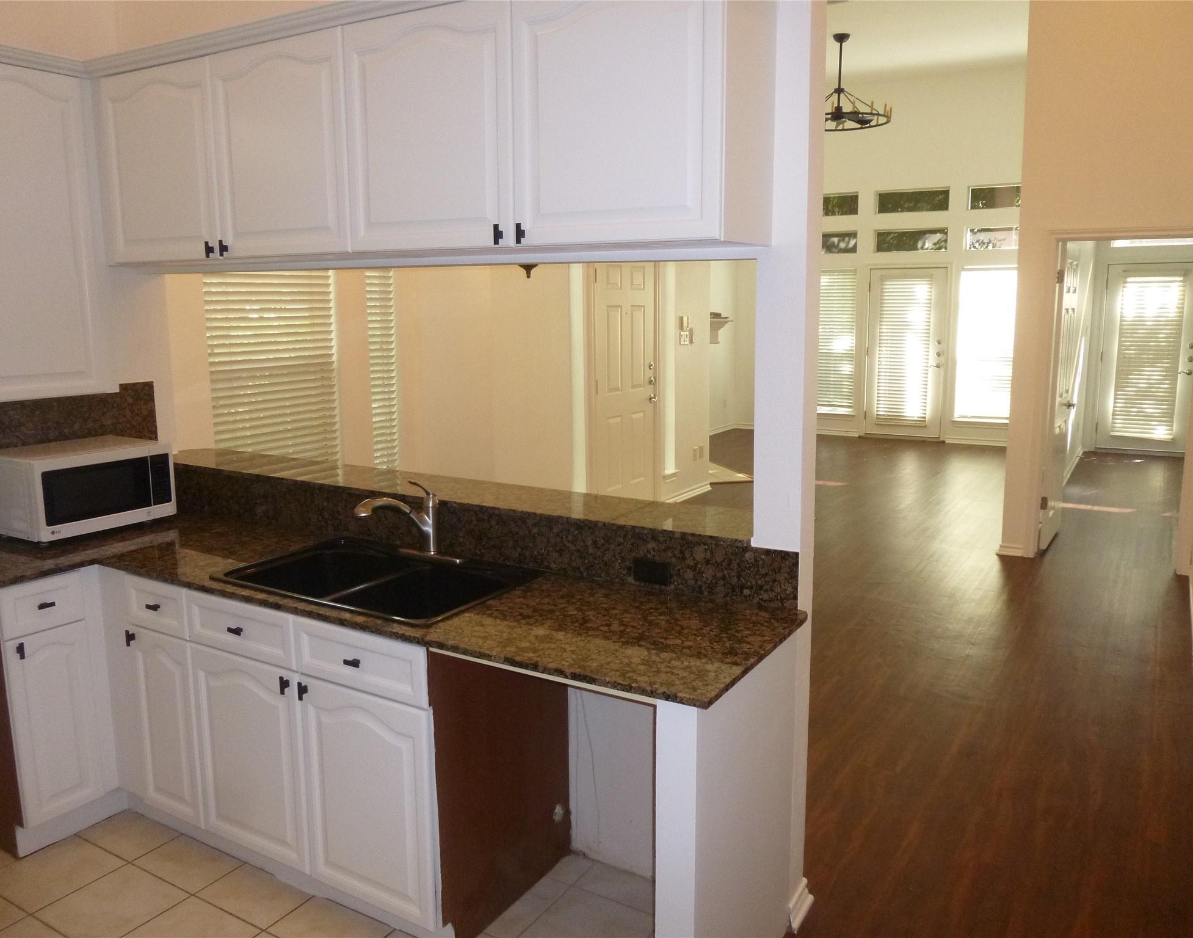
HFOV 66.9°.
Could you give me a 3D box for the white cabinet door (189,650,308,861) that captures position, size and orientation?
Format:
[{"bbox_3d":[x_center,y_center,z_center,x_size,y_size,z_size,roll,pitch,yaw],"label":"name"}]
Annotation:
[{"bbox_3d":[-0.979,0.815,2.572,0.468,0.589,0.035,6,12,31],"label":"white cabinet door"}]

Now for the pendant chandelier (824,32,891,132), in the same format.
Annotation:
[{"bbox_3d":[2.310,-3.696,8.575,0.950,0.800,0.950,5,12,31],"label":"pendant chandelier"}]

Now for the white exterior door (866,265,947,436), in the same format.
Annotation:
[{"bbox_3d":[3.852,-1.427,11.238,0.920,2.050,0.050,5,12,31],"label":"white exterior door"}]

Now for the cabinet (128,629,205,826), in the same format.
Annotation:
[{"bbox_3d":[-1.328,0.789,2.801,0.305,0.590,0.025,5,12,31],"label":"cabinet"}]

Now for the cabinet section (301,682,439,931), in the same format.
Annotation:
[{"bbox_3d":[-0.594,0.857,2.357,0.455,0.590,0.025,5,12,31],"label":"cabinet section"}]

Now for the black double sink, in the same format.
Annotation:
[{"bbox_3d":[-0.628,0.403,2.609,0.840,0.200,0.530,5,12,31],"label":"black double sink"}]

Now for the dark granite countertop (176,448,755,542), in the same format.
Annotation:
[{"bbox_3d":[-0.589,0.070,3.089,2.550,0.030,0.360,5,12,31],"label":"dark granite countertop"}]

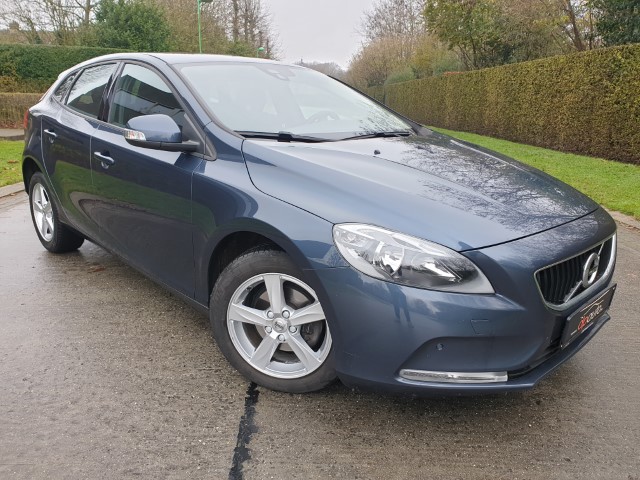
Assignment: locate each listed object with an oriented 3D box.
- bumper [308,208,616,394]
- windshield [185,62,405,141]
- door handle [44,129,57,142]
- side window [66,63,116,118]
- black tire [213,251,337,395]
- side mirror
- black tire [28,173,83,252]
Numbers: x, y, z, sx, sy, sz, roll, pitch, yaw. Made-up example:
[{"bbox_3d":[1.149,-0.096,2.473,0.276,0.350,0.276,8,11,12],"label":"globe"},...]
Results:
[{"bbox_3d":[0.817,0.157,2.082,0.700,0.560,1.780,16,21,42],"label":"bumper"},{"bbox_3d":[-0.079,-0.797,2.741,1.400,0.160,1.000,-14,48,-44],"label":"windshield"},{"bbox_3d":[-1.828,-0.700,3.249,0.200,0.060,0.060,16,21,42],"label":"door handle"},{"bbox_3d":[-1.556,-1.001,3.237,0.070,0.370,0.650,19,0,-44],"label":"side window"},{"bbox_3d":[-0.132,0.313,2.005,0.630,0.630,0.215,7,17,18],"label":"black tire"},{"bbox_3d":[-0.715,-0.478,2.143,0.210,0.170,0.250,16,21,42],"label":"side mirror"},{"bbox_3d":[-2.049,-0.237,3.752,0.630,0.630,0.210,16,21,42],"label":"black tire"}]

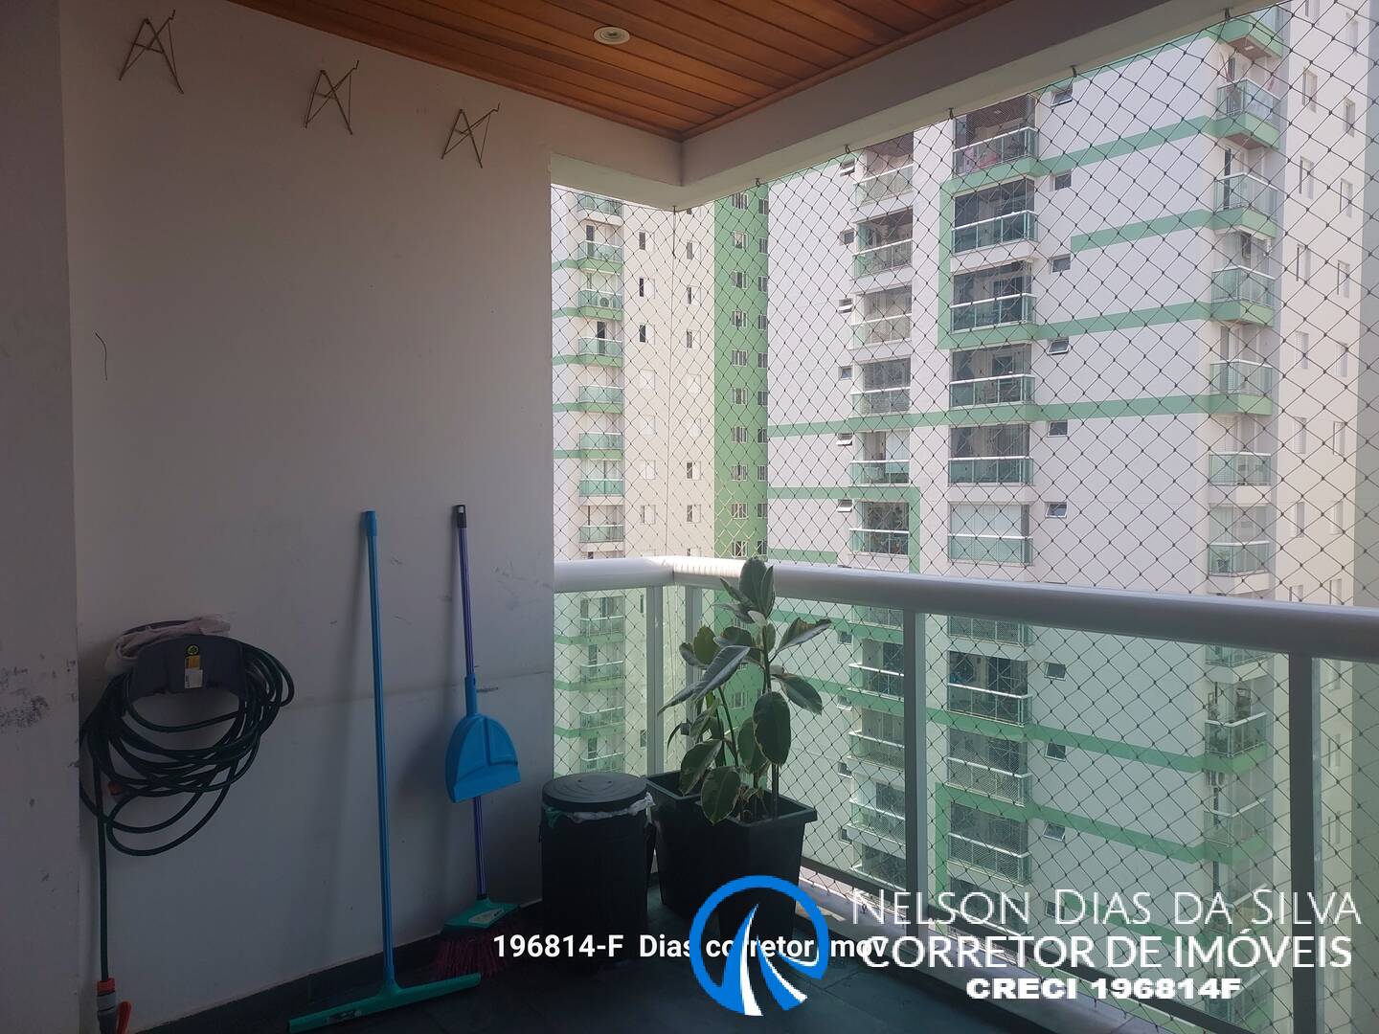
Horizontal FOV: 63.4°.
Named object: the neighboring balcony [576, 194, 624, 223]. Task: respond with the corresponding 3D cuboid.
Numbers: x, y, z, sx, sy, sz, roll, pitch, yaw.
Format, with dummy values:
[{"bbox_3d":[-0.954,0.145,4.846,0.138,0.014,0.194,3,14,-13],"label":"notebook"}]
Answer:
[{"bbox_3d":[-5.260,-18.242,66.713,2.690,1.550,0.820,-2,3,-40],"label":"neighboring balcony"}]

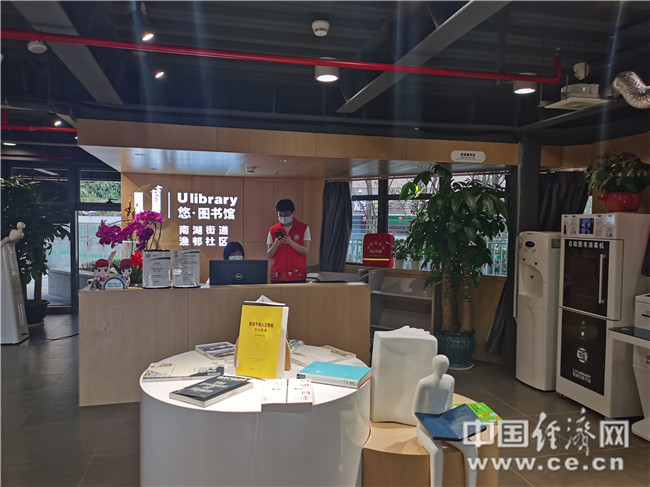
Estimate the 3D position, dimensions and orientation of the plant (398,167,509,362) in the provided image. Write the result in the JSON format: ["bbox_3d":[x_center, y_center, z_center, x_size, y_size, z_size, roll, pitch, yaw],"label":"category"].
[{"bbox_3d":[1.308,0.247,5.153,1.000,1.980,0.920,1,2,15],"label":"plant"}]

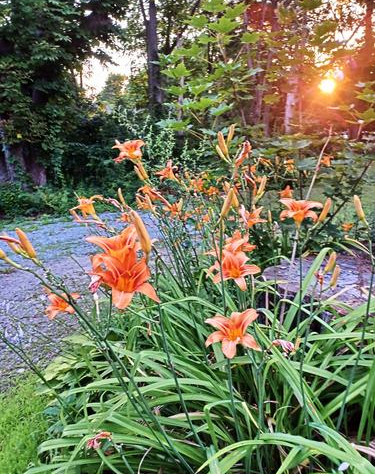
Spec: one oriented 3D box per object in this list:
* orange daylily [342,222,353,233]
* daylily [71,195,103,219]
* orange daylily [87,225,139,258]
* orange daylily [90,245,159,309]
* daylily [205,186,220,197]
[{"bbox_3d":[1.108,-0.066,2.500,0.075,0.075,0.070,3,13,11],"label":"orange daylily"},{"bbox_3d":[-0.308,-0.090,1.100,0.085,0.070,0.085,-12,18,-43],"label":"daylily"},{"bbox_3d":[-0.147,0.015,0.710,0.105,0.080,0.090,6,-7,24],"label":"orange daylily"},{"bbox_3d":[-0.113,0.074,0.660,0.125,0.110,0.085,-1,-18,-5],"label":"orange daylily"},{"bbox_3d":[0.132,-0.239,1.900,0.085,0.068,0.080,0,-3,0],"label":"daylily"}]

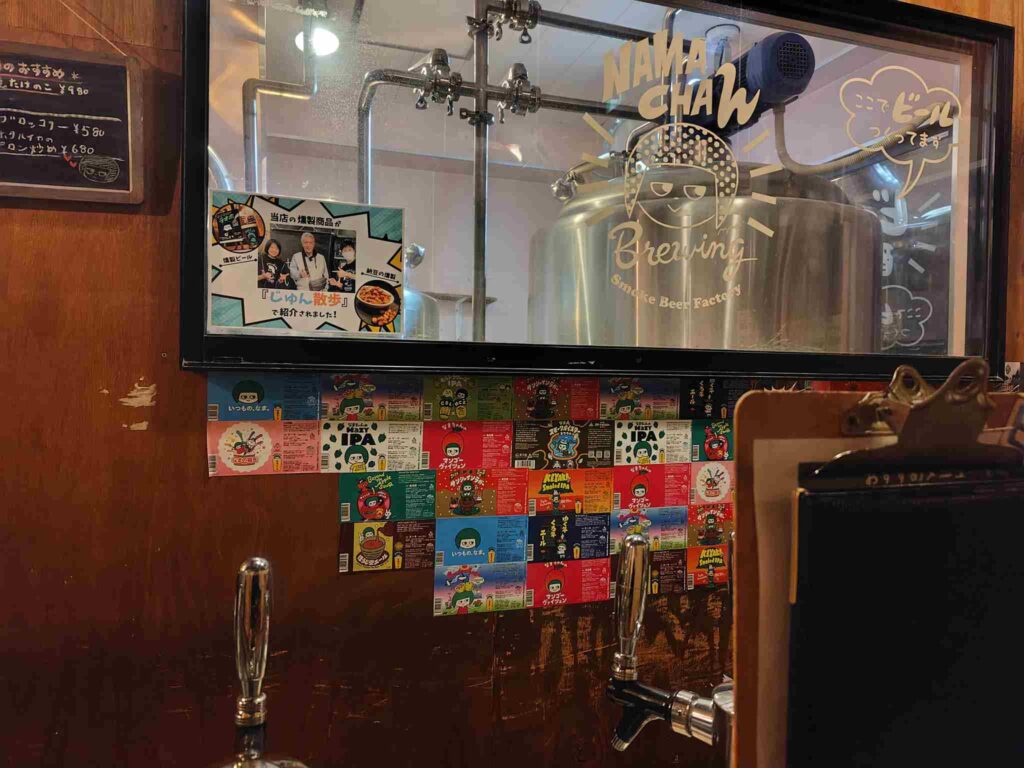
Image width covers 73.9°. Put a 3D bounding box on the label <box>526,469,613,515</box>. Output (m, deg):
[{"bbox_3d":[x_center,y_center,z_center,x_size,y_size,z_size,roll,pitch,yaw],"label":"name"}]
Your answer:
[{"bbox_3d":[0.108,0.196,1.234,0.164,0.081,0.010,1,0,-17],"label":"label"}]

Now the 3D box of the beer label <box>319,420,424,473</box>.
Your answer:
[{"bbox_3d":[-0.227,0.103,1.110,0.162,0.081,0.010,1,1,-18],"label":"beer label"}]

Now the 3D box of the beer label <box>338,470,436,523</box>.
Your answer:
[{"bbox_3d":[-0.206,0.190,1.140,0.160,0.083,0.010,1,0,-17],"label":"beer label"}]

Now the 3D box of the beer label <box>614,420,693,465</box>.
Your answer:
[{"bbox_3d":[0.265,0.110,1.270,0.162,0.081,0.010,1,1,-18],"label":"beer label"}]

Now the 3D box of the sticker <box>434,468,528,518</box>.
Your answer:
[{"bbox_3d":[-0.050,0.190,1.187,0.165,0.083,0.010,1,0,-17],"label":"sticker"}]

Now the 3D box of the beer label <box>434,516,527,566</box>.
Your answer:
[{"bbox_3d":[-0.050,0.269,1.171,0.162,0.081,0.010,1,1,-18],"label":"beer label"}]

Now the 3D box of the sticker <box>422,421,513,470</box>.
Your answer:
[{"bbox_3d":[-0.075,0.106,1.179,0.158,0.084,0.010,1,0,-17],"label":"sticker"}]

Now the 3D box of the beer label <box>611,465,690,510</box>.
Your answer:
[{"bbox_3d":[0.265,0.193,1.281,0.159,0.081,0.010,1,0,-17],"label":"beer label"}]

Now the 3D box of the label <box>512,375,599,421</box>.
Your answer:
[{"bbox_3d":[0.081,0.024,1.208,0.165,0.079,0.010,1,1,-18],"label":"label"}]

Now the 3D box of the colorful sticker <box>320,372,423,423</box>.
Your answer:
[{"bbox_3d":[-0.226,0.021,1.109,0.165,0.079,0.010,1,1,-18],"label":"colorful sticker"}]

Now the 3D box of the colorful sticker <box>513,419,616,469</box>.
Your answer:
[{"bbox_3d":[0.096,0.109,1.230,0.197,0.084,0.010,1,0,-17],"label":"colorful sticker"}]

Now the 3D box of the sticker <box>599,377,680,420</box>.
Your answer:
[{"bbox_3d":[0.241,0.027,1.272,0.165,0.081,0.010,1,0,-17],"label":"sticker"}]

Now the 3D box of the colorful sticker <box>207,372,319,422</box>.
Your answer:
[{"bbox_3d":[-0.382,0.018,1.058,0.164,0.079,0.010,1,1,-18],"label":"colorful sticker"}]

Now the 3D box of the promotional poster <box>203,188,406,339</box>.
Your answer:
[{"bbox_3d":[-0.325,-0.186,1.098,0.303,0.216,0.010,1,1,-18],"label":"promotional poster"}]

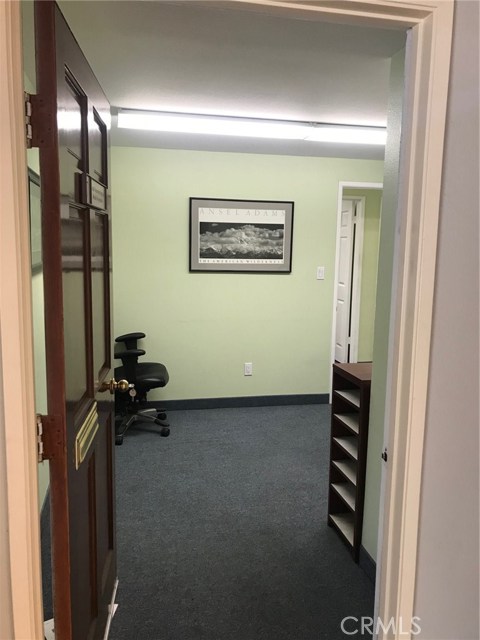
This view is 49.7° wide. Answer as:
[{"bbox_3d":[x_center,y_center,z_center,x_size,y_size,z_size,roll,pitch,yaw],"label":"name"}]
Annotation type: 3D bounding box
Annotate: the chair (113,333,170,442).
[{"bbox_3d":[-0.883,0.405,4.057,0.650,0.980,0.650,-1,8,-12],"label":"chair"}]

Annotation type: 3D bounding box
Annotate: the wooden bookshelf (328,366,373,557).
[{"bbox_3d":[0.660,0.685,2.581,0.300,0.874,0.344,-1,8,-12],"label":"wooden bookshelf"}]

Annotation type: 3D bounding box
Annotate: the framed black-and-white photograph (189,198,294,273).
[{"bbox_3d":[0.021,-0.736,4.576,0.945,0.645,0.025,-1,8,-12],"label":"framed black-and-white photograph"}]

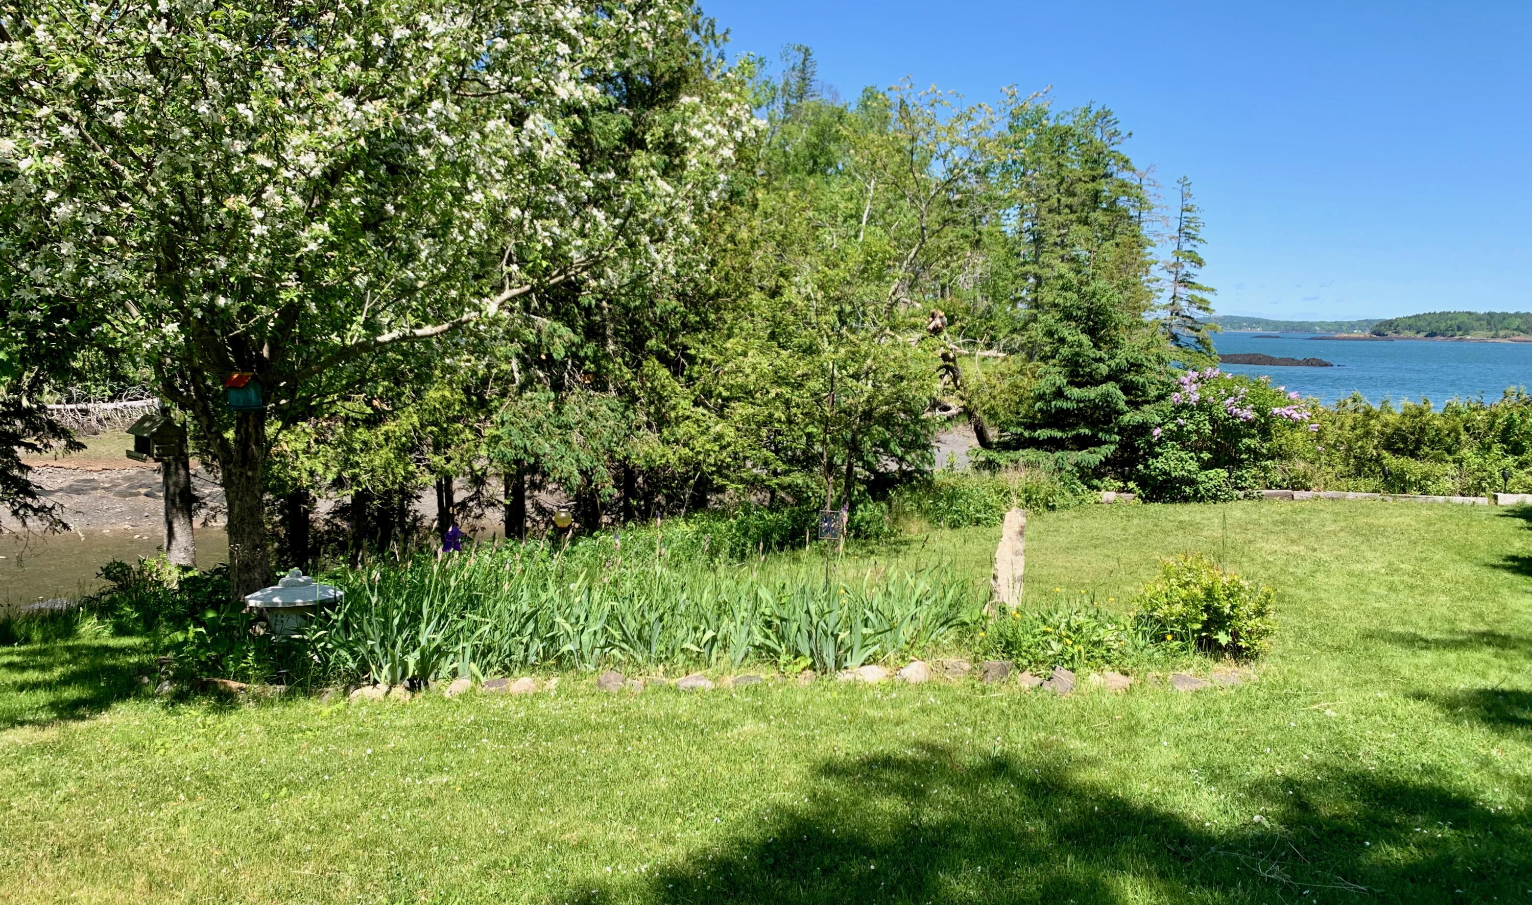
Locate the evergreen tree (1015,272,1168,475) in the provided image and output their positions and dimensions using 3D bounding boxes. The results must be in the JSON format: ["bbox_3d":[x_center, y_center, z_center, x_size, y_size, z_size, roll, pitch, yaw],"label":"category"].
[{"bbox_3d":[4.003,-0.937,14.182,1.939,2.567,2.000,0,6,0],"label":"evergreen tree"}]

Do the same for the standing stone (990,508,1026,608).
[{"bbox_3d":[1.474,0.660,7.012,0.226,0.649,0.150,0,6,0],"label":"standing stone"}]

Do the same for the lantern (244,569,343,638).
[{"bbox_3d":[-2.456,0.839,5.976,0.510,0.474,0.490,-1,6,-6],"label":"lantern"}]

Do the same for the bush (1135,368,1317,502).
[{"bbox_3d":[5.178,-0.245,12.949,2.047,1.405,1.800,0,6,0],"label":"bush"}]

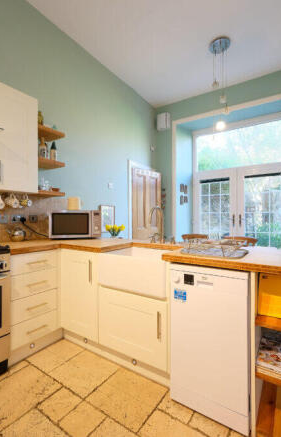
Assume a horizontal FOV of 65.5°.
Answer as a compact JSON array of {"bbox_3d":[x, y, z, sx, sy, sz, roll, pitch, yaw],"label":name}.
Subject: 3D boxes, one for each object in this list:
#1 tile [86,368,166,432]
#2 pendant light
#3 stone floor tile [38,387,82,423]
[{"bbox_3d":[-0.082,1.177,1.452,0.415,0.016,0.371,0,1,33],"label":"tile"},{"bbox_3d":[1.069,-1.771,2.943,0.252,1.114,0.252,0,1,33],"label":"pendant light"},{"bbox_3d":[-0.502,1.180,1.385,0.204,0.016,0.196,0,1,33],"label":"stone floor tile"}]

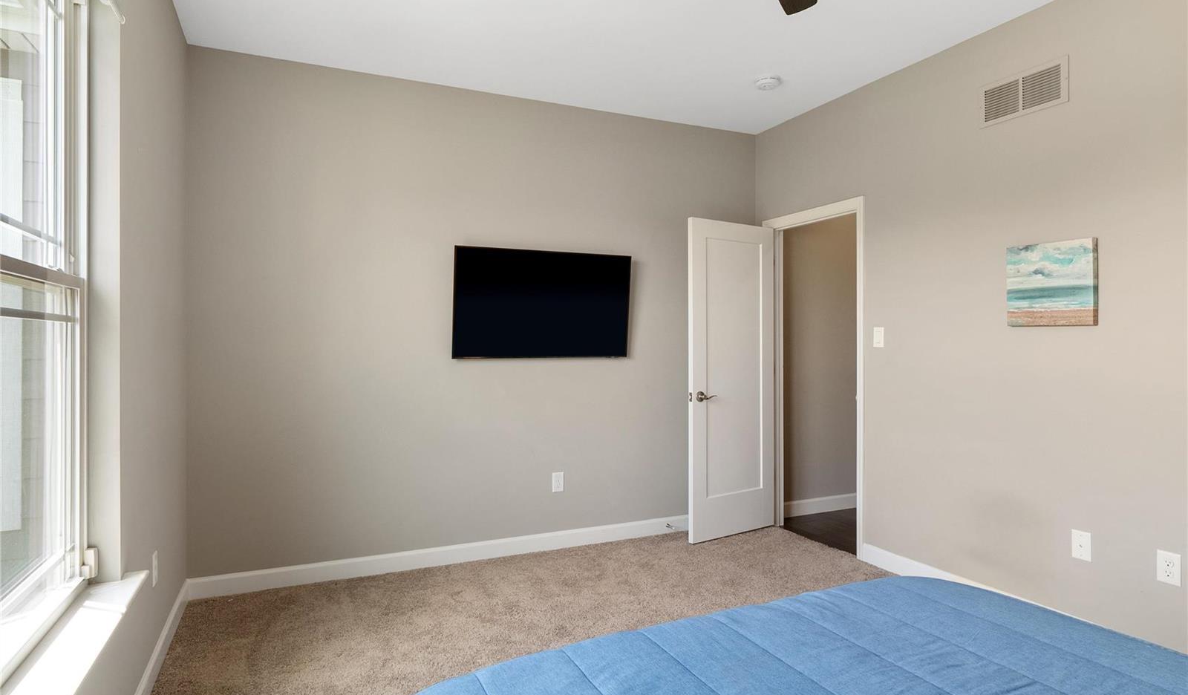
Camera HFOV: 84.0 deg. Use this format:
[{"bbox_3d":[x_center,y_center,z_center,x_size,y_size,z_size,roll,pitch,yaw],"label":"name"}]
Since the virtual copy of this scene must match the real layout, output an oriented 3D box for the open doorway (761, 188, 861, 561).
[{"bbox_3d":[1.427,0.179,4.256,0.140,2.125,0.880,0,0,-25],"label":"open doorway"}]

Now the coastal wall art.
[{"bbox_3d":[1.983,-0.274,2.869,0.036,0.357,0.356,0,0,-25],"label":"coastal wall art"}]

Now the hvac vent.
[{"bbox_3d":[1.934,-1.151,2.994,0.015,0.197,0.398,0,0,-25],"label":"hvac vent"}]

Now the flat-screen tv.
[{"bbox_3d":[-0.297,-0.257,3.967,1.117,0.639,0.060,0,6,-25],"label":"flat-screen tv"}]

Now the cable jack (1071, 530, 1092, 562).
[{"bbox_3d":[2.046,0.831,2.774,0.008,0.117,0.073,0,0,-25],"label":"cable jack"}]

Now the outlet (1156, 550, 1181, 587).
[{"bbox_3d":[2.173,0.834,2.498,0.008,0.117,0.073,0,0,-25],"label":"outlet"}]

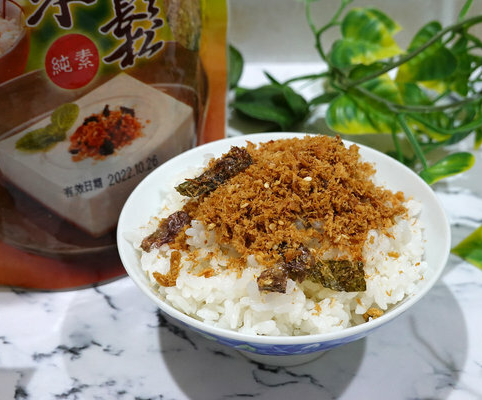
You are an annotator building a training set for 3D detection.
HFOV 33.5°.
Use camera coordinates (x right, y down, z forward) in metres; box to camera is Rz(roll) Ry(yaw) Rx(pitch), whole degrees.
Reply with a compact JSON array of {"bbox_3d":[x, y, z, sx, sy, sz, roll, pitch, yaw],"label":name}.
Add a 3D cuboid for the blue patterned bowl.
[{"bbox_3d":[0.015,0.029,0.299,0.116,0.055,0.116,-2,37,1],"label":"blue patterned bowl"}]

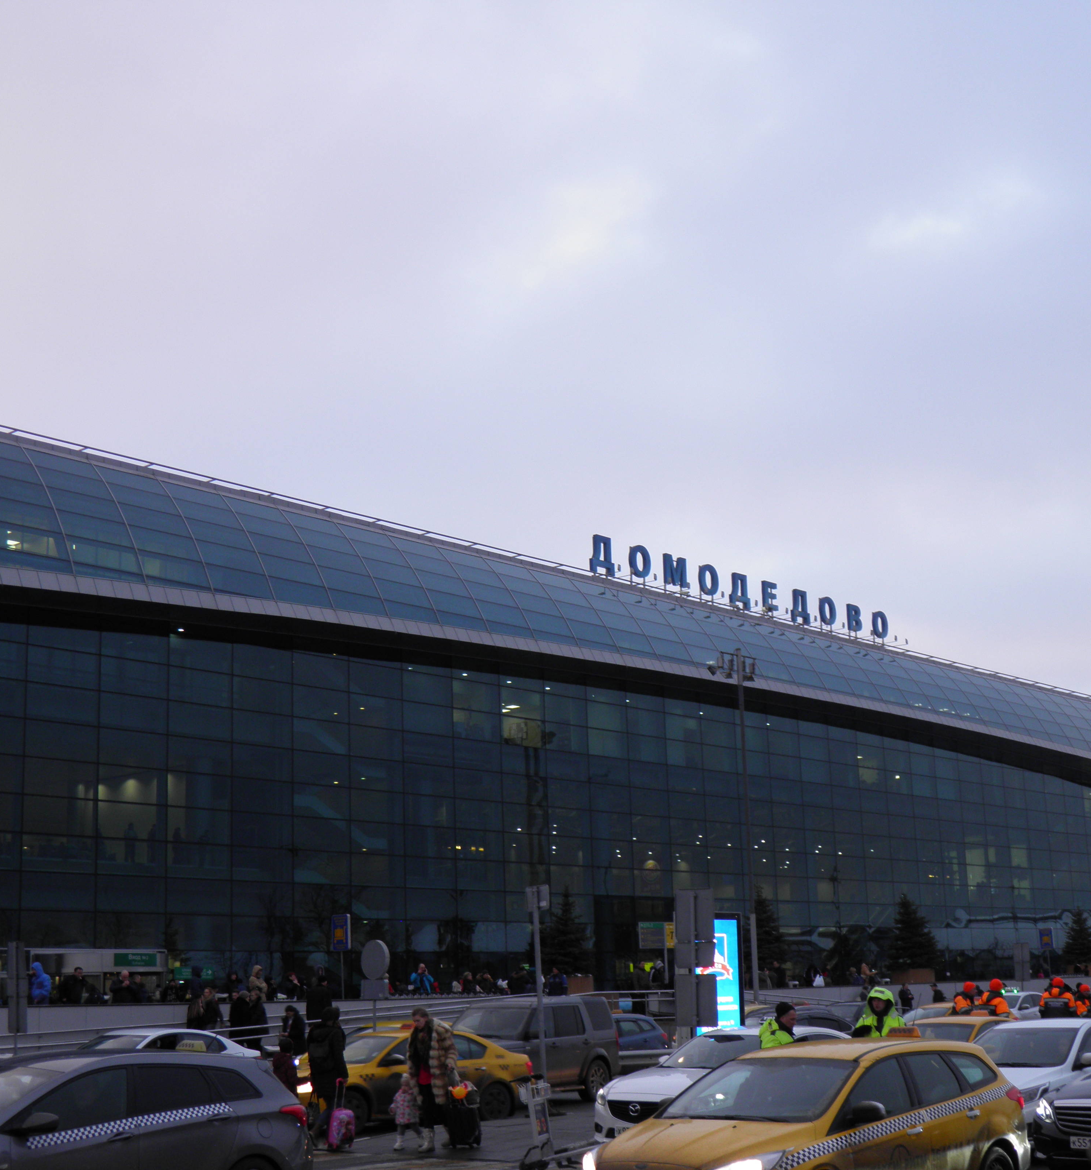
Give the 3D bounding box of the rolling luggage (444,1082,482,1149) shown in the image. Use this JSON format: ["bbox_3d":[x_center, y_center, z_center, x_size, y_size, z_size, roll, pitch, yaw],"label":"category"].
[{"bbox_3d":[-1.002,6.468,21.412,0.420,0.790,0.320,-7,-14,23],"label":"rolling luggage"}]

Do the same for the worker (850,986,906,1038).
[{"bbox_3d":[3.662,5.274,18.997,0.580,1.820,0.420,-4,-13,12],"label":"worker"}]

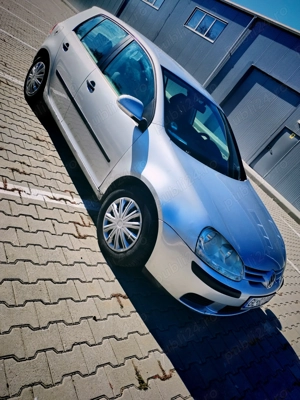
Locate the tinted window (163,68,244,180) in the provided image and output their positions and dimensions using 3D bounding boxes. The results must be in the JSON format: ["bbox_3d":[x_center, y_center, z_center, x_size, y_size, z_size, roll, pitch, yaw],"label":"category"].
[{"bbox_3d":[0.513,-0.732,3.004,1.360,0.150,0.930,14,59,-48],"label":"tinted window"}]

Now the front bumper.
[{"bbox_3d":[0.687,0.603,2.551,1.740,0.470,0.660,14,32,-48],"label":"front bumper"}]

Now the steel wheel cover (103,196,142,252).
[{"bbox_3d":[-0.210,0.183,2.276,0.080,0.415,0.415,14,32,-47],"label":"steel wheel cover"}]

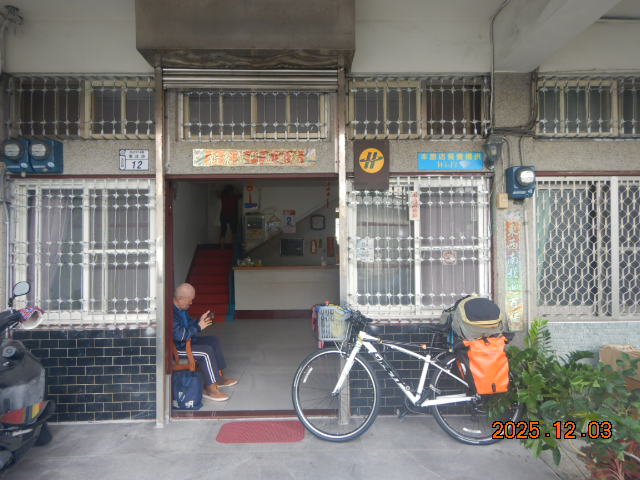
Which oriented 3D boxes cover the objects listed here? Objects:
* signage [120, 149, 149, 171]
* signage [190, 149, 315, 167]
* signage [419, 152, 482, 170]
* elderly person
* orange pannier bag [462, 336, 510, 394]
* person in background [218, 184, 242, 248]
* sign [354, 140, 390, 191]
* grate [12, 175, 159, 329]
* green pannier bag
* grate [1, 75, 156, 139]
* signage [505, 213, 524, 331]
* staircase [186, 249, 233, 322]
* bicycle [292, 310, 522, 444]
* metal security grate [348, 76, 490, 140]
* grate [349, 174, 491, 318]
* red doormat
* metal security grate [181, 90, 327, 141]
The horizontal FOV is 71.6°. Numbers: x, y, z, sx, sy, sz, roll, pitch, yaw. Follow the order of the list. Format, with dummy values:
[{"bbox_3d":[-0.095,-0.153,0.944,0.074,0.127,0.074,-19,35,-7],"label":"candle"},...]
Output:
[{"bbox_3d":[-1.528,-0.657,3.654,0.238,0.177,0.015,0,-1,-2],"label":"signage"},{"bbox_3d":[-0.539,-0.683,3.698,1.021,0.147,0.012,0,-1,-2],"label":"signage"},{"bbox_3d":[1.131,-0.678,3.828,0.565,0.150,0.015,-1,-1,-2],"label":"signage"},{"bbox_3d":[-1.130,0.933,4.190,0.680,1.050,0.520,0,-1,-2],"label":"elderly person"},{"bbox_3d":[1.148,0.865,3.075,0.300,0.380,0.170,-1,-1,3],"label":"orange pannier bag"},{"bbox_3d":[-2.138,-0.549,10.600,0.573,1.553,0.330,-1,-1,-2],"label":"person in background"},{"bbox_3d":[0.428,-0.608,3.630,0.292,0.412,0.020,0,-1,-2],"label":"sign"},{"bbox_3d":[-1.942,0.105,3.656,1.142,1.207,0.100,-1,-1,-2],"label":"grate"},{"bbox_3d":[1.110,0.550,3.130,0.330,0.300,0.380,-1,-1,3],"label":"green pannier bag"},{"bbox_3d":[-1.964,-1.090,3.668,1.172,0.496,0.100,-1,-1,-2],"label":"grate"},{"bbox_3d":[1.642,0.266,3.751,0.159,1.014,0.012,0,-1,-2],"label":"signage"},{"bbox_3d":[-2.240,0.814,9.050,0.880,1.400,2.100,0,-1,-2],"label":"staircase"},{"bbox_3d":[0.630,0.972,3.210,1.690,1.000,0.560,0,-1,3],"label":"bicycle"},{"bbox_3d":[0.845,-1.120,3.781,1.194,0.513,0.100,-1,-1,-2],"label":"metal security grate"},{"bbox_3d":[0.838,0.075,3.768,1.190,1.220,0.100,-1,-1,-2],"label":"grate"},{"bbox_3d":[-0.449,1.498,3.489,0.668,0.012,0.421,-1,-1,-2],"label":"red doormat"},{"bbox_3d":[-0.539,-1.028,3.672,1.203,0.419,0.070,0,-1,-2],"label":"metal security grate"}]

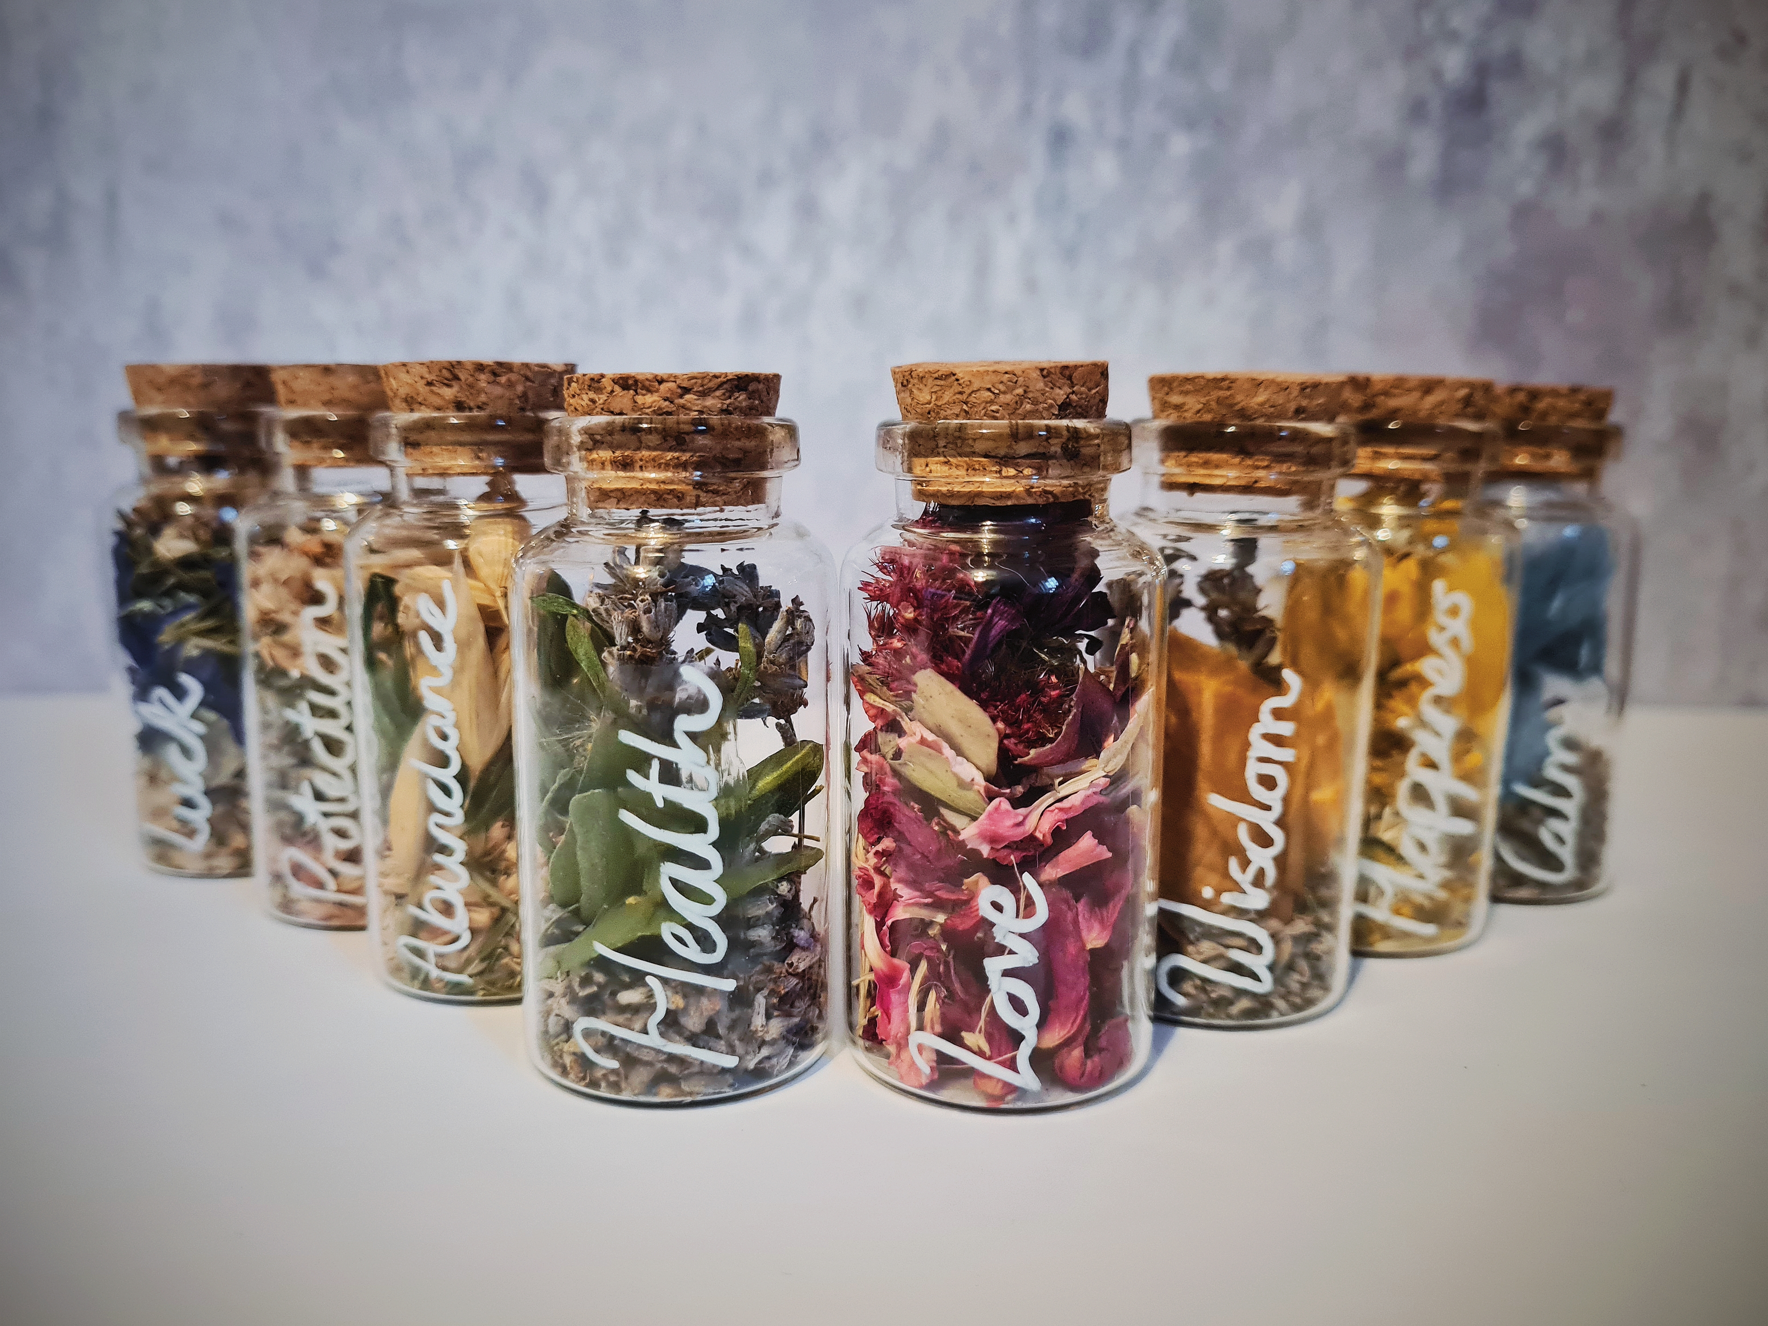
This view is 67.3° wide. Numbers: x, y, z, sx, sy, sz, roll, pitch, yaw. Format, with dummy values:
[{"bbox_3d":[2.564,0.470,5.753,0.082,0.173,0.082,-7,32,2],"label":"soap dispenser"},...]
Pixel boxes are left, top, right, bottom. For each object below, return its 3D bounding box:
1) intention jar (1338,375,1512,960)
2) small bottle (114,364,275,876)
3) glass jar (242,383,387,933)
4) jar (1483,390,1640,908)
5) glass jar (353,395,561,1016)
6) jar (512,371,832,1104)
[{"bbox_3d":[0.057,-0.001,0.153,0.028,0.062,0.028,0,11,0],"label":"intention jar"},{"bbox_3d":[-0.085,-0.006,0.175,0.028,0.063,0.028,0,11,0],"label":"small bottle"},{"bbox_3d":[-0.060,-0.003,0.158,0.028,0.063,0.028,0,11,0],"label":"glass jar"},{"bbox_3d":[0.079,-0.003,0.169,0.028,0.062,0.028,0,11,0],"label":"jar"},{"bbox_3d":[-0.041,0.001,0.139,0.028,0.063,0.028,0,11,0],"label":"glass jar"},{"bbox_3d":[-0.019,0.005,0.120,0.028,0.061,0.028,0,11,0],"label":"jar"}]

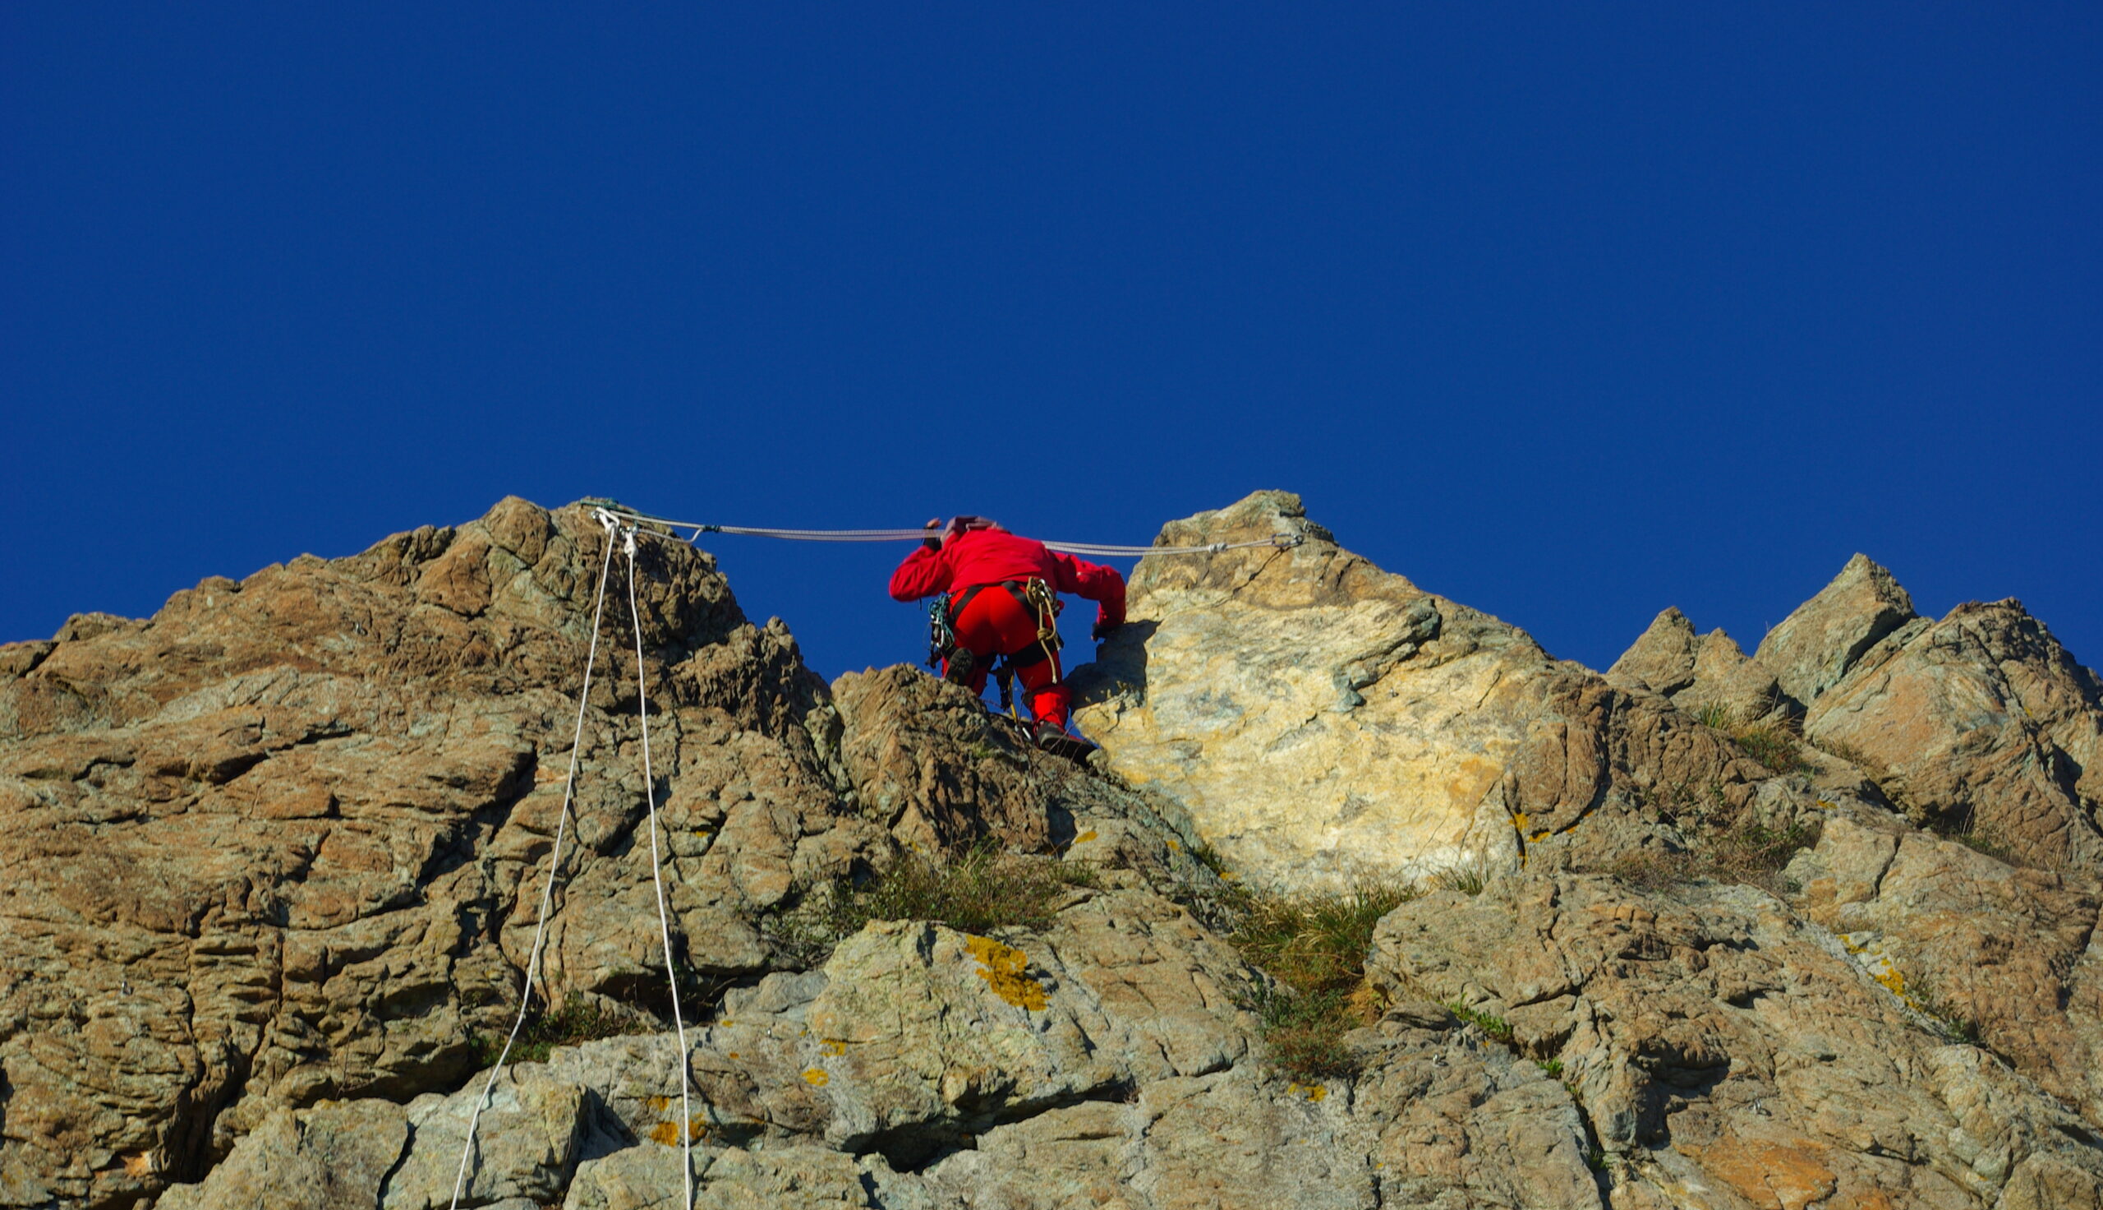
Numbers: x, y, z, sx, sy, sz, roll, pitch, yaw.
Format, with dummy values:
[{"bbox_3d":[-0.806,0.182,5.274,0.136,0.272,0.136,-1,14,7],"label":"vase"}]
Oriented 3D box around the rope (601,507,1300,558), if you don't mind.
[{"bbox_3d":[-0.398,-0.289,19.200,2.800,0.200,0.250,0,-30,0],"label":"rope"}]

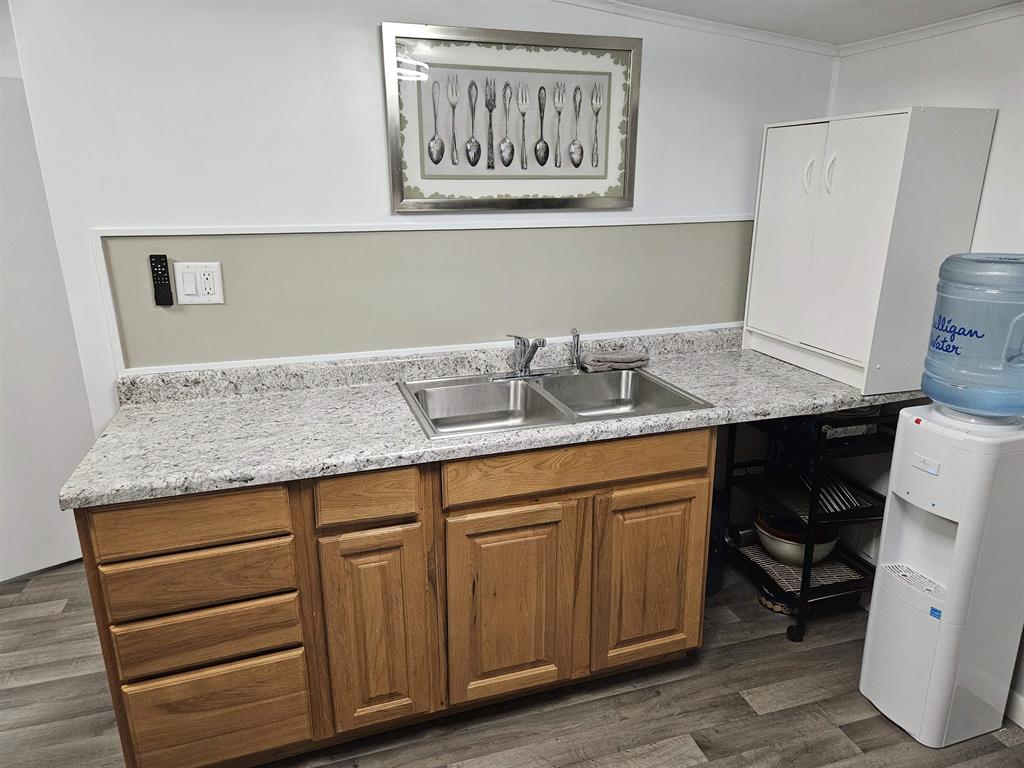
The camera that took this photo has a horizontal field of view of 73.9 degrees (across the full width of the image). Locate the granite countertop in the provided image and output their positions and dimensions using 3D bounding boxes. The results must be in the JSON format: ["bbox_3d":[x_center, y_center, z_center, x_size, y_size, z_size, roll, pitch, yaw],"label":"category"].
[{"bbox_3d":[0.107,0.050,2.088,2.440,0.046,0.635,-6,18,-18],"label":"granite countertop"}]

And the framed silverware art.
[{"bbox_3d":[0.026,-0.814,2.132,0.824,0.524,0.026,-6,18,-18],"label":"framed silverware art"}]

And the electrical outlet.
[{"bbox_3d":[-0.908,-0.292,1.978,0.124,0.121,0.010,-6,18,-18],"label":"electrical outlet"}]

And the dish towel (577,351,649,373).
[{"bbox_3d":[0.359,-0.087,2.382,0.230,0.050,0.120,-6,18,-18],"label":"dish towel"}]

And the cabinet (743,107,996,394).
[{"bbox_3d":[1.132,-0.456,2.283,0.315,0.815,0.603,-6,18,-18],"label":"cabinet"}]

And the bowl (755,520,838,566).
[{"bbox_3d":[1.061,0.589,2.569,0.300,0.142,0.300,0,17,0],"label":"bowl"}]

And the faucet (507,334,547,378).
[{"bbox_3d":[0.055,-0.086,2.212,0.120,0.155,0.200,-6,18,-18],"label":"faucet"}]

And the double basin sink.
[{"bbox_3d":[0.112,0.110,2.107,0.838,0.165,0.490,-6,18,-18],"label":"double basin sink"}]

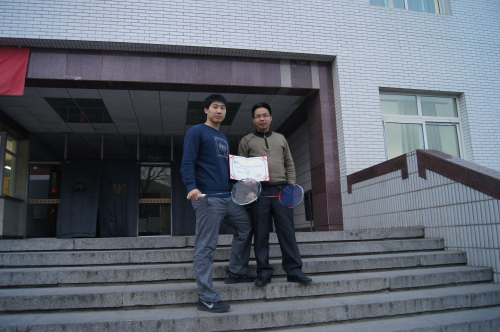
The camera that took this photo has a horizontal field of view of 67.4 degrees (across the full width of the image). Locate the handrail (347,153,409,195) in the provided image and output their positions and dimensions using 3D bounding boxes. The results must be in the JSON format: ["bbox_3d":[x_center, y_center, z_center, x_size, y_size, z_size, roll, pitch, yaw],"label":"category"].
[{"bbox_3d":[2.097,0.173,6.011,0.270,0.335,1.840,0,-11,-11],"label":"handrail"}]

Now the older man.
[{"bbox_3d":[0.245,0.219,3.535,0.580,1.710,0.480,-1,-11,-8],"label":"older man"}]

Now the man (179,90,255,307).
[{"bbox_3d":[-0.237,0.262,3.241,0.560,1.820,0.600,-12,-15,43],"label":"man"}]

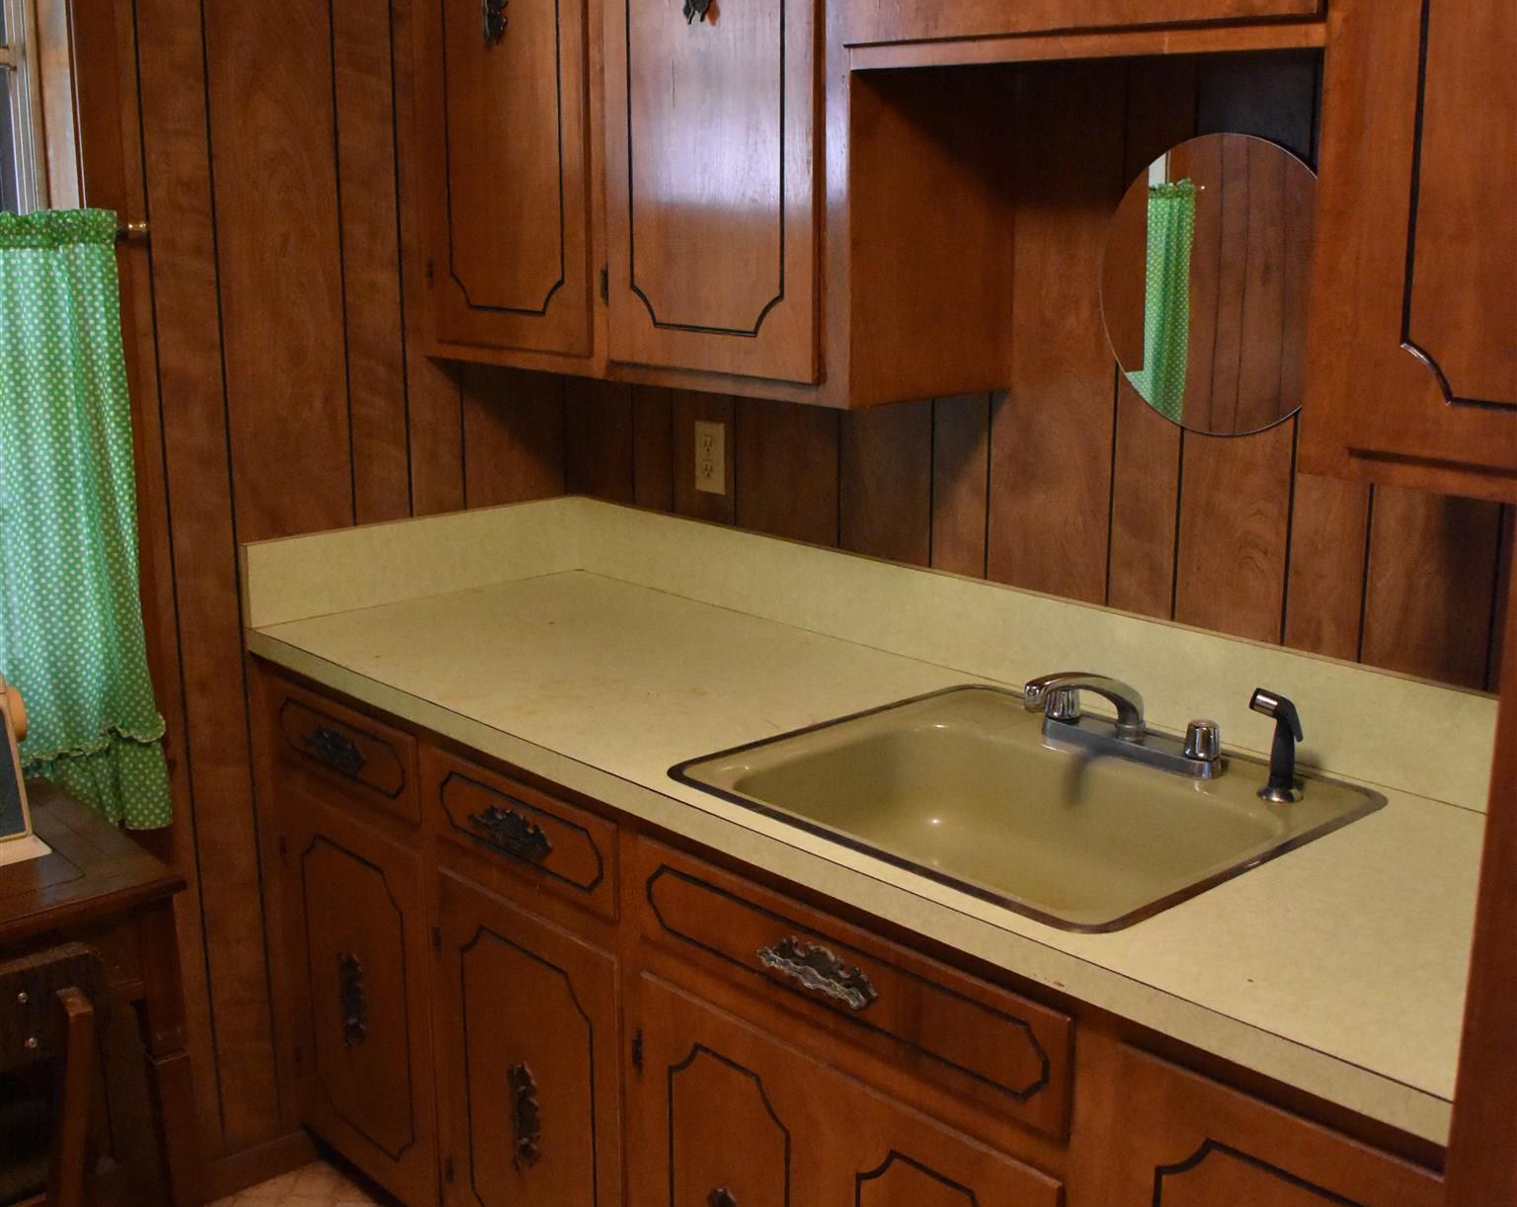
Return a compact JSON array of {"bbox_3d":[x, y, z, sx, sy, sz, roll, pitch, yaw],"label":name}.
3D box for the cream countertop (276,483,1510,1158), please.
[{"bbox_3d":[0.152,0.119,2.034,0.634,0.166,2.082,-11,17,-41],"label":"cream countertop"}]

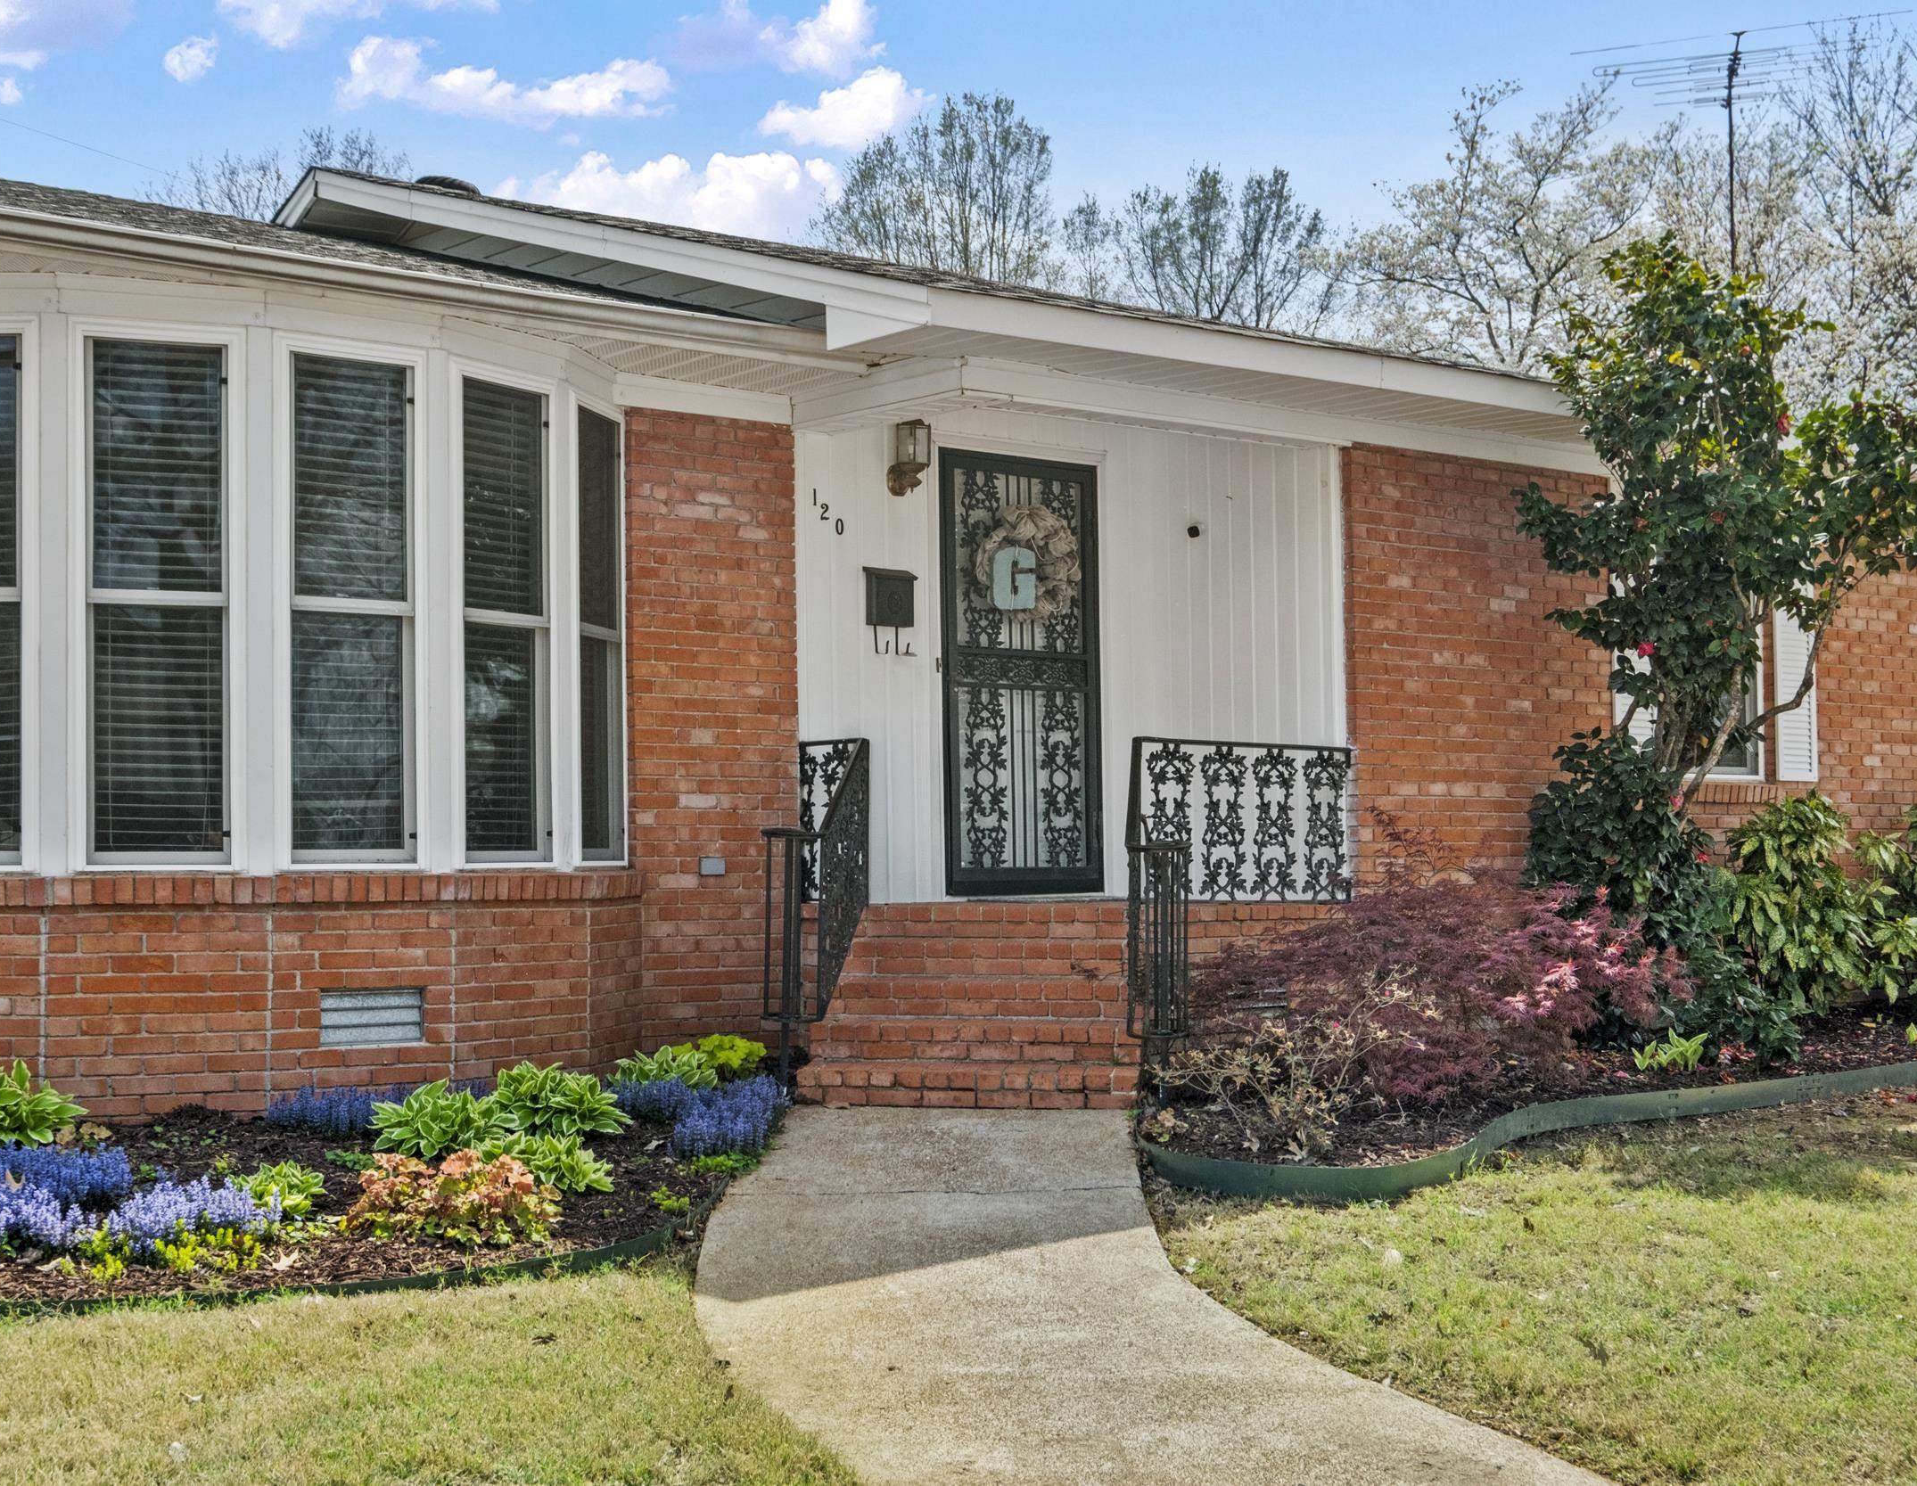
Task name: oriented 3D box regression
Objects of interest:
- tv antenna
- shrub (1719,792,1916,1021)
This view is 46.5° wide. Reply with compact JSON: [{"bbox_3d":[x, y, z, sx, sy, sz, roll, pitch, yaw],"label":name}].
[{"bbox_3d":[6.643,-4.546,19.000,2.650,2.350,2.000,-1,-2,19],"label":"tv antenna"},{"bbox_3d":[4.280,0.819,11.100,0.880,1.130,0.850,1,-3,-34],"label":"shrub"}]

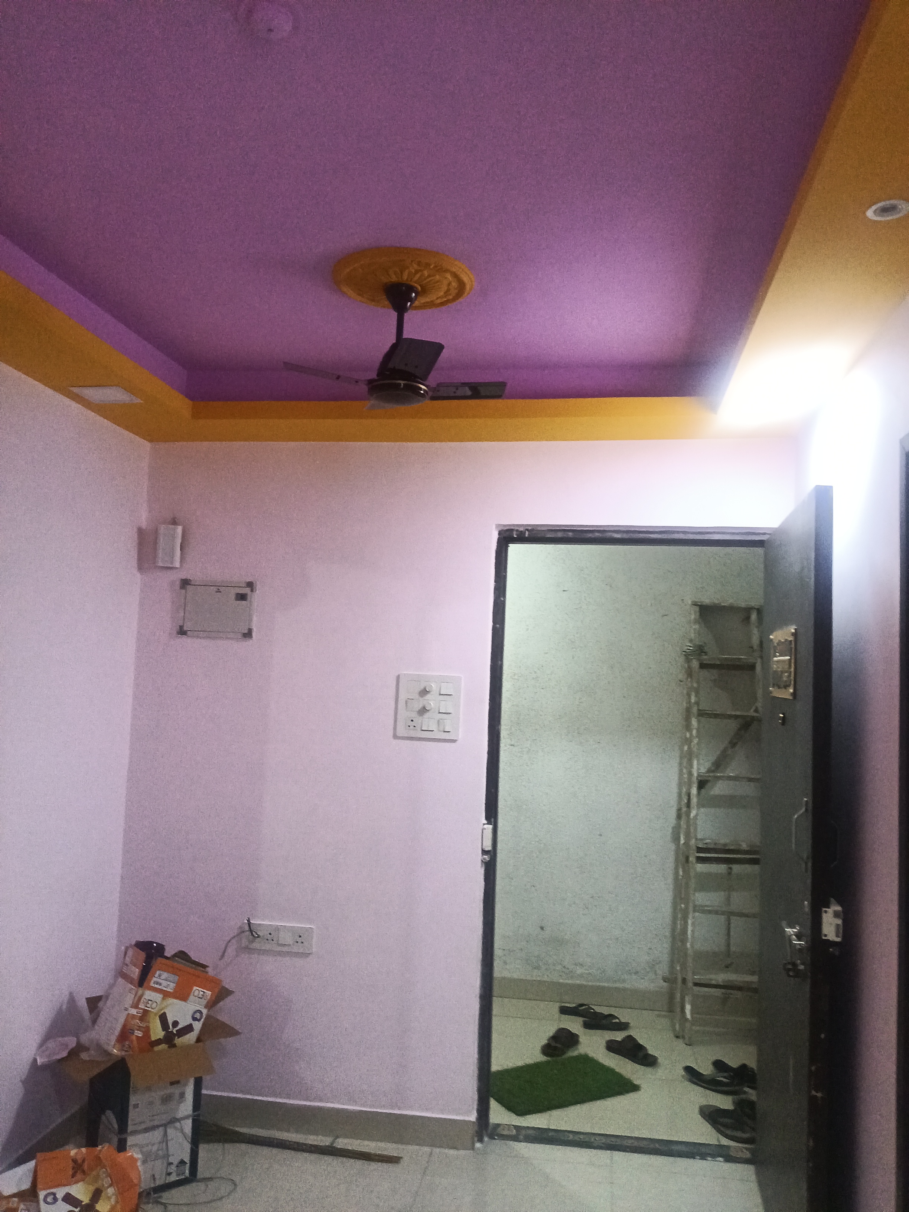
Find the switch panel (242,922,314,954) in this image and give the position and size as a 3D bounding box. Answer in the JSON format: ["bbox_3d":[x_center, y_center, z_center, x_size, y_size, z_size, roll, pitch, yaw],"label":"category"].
[{"bbox_3d":[-0.606,1.145,3.265,0.250,0.089,0.020,1,-5,9],"label":"switch panel"}]

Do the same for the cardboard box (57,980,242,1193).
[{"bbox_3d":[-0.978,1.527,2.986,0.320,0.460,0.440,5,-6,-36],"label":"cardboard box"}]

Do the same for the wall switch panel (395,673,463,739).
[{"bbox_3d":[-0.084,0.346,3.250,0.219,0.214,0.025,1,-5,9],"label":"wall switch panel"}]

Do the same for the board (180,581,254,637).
[{"bbox_3d":[-0.851,0.011,3.390,0.270,0.203,0.035,1,-5,9],"label":"board"}]

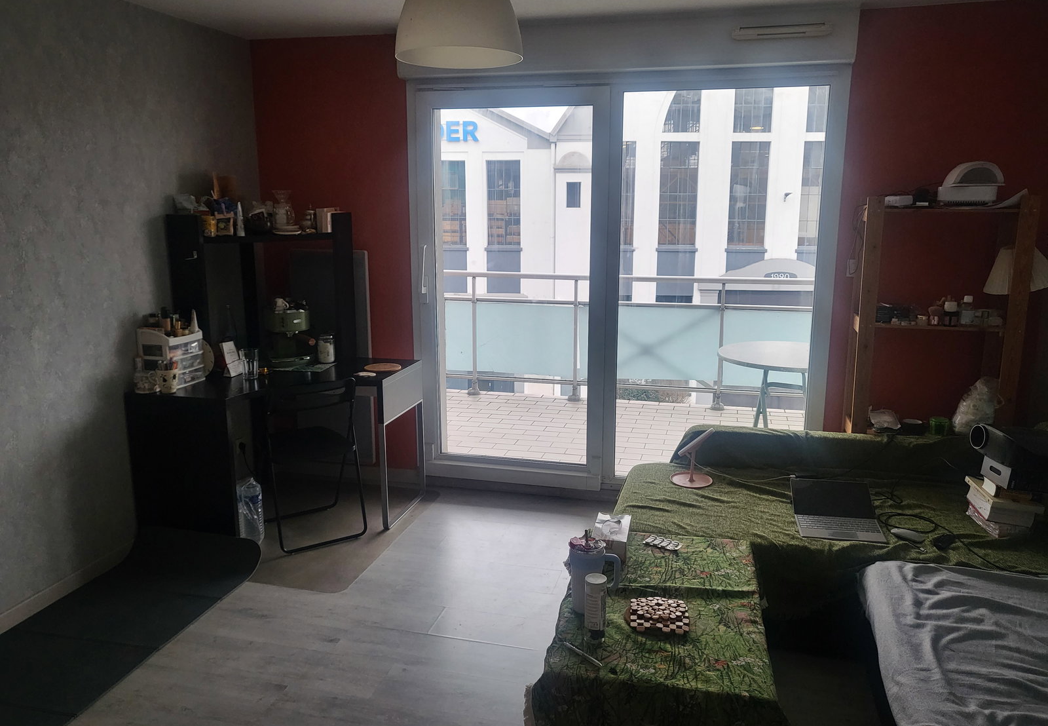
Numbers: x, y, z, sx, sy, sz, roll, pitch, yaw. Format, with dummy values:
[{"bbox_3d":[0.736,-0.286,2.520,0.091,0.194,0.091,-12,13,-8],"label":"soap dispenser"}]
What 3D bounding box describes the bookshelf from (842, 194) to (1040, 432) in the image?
[{"bbox_3d":[1.805,0.066,3.519,0.640,1.590,0.280,3,12,14],"label":"bookshelf"}]

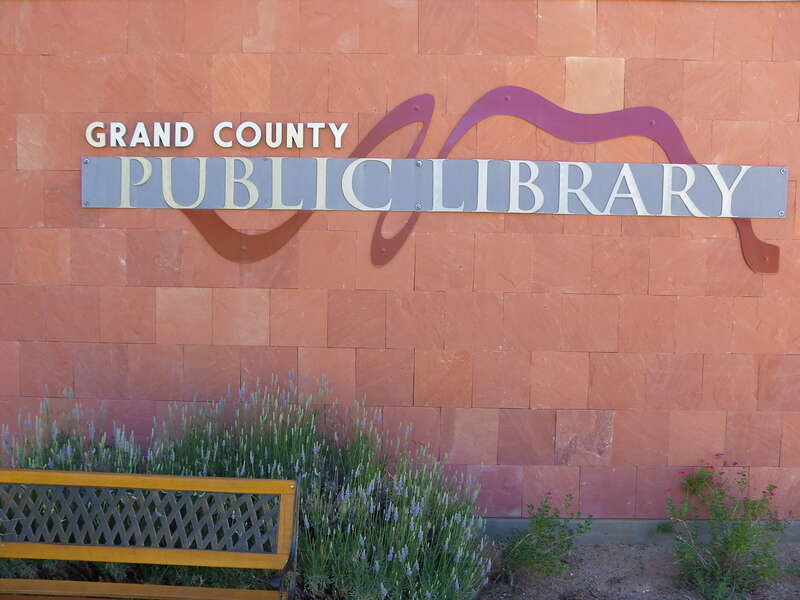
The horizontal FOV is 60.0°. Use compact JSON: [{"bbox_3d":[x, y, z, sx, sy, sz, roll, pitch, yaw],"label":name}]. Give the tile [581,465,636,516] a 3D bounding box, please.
[{"bbox_3d":[1.107,1.019,3.694,0.305,0.294,0.025,1,4,1],"label":"tile"}]

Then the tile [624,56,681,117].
[{"bbox_3d":[1.301,-1.083,3.559,0.305,0.305,0.025,1,4,1],"label":"tile"}]

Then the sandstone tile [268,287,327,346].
[{"bbox_3d":[-0.541,0.091,3.675,0.304,0.304,0.030,1,4,1],"label":"sandstone tile"}]

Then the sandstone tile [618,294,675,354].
[{"bbox_3d":[1.299,0.128,3.669,0.305,0.305,0.030,1,4,1],"label":"sandstone tile"}]

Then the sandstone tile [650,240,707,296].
[{"bbox_3d":[1.445,-0.173,3.614,0.305,0.305,0.025,1,4,1],"label":"sandstone tile"}]

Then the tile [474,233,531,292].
[{"bbox_3d":[0.542,-0.195,3.659,0.305,0.305,0.030,1,3,0],"label":"tile"}]

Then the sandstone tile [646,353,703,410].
[{"bbox_3d":[1.439,0.429,3.662,0.305,0.305,0.030,1,4,1],"label":"sandstone tile"}]

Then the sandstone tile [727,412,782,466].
[{"bbox_3d":[1.870,0.737,3.683,0.304,0.304,0.030,1,4,1],"label":"sandstone tile"}]

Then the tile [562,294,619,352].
[{"bbox_3d":[0.993,0.122,3.650,0.305,0.305,0.030,1,4,1],"label":"tile"}]

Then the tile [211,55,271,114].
[{"bbox_3d":[-0.829,-1.129,3.619,0.305,0.305,0.030,1,3,0],"label":"tile"}]

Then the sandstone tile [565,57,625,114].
[{"bbox_3d":[1.010,-1.097,3.604,0.305,0.305,0.030,1,3,0],"label":"sandstone tile"}]

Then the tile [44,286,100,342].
[{"bbox_3d":[-1.738,0.076,3.694,0.304,0.304,0.030,1,4,1],"label":"tile"}]

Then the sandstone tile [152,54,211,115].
[{"bbox_3d":[-1.137,-1.128,3.624,0.305,0.305,0.030,1,4,1],"label":"sandstone tile"}]

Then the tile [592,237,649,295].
[{"bbox_3d":[1.158,-0.182,3.655,0.305,0.305,0.030,1,3,0],"label":"tile"}]

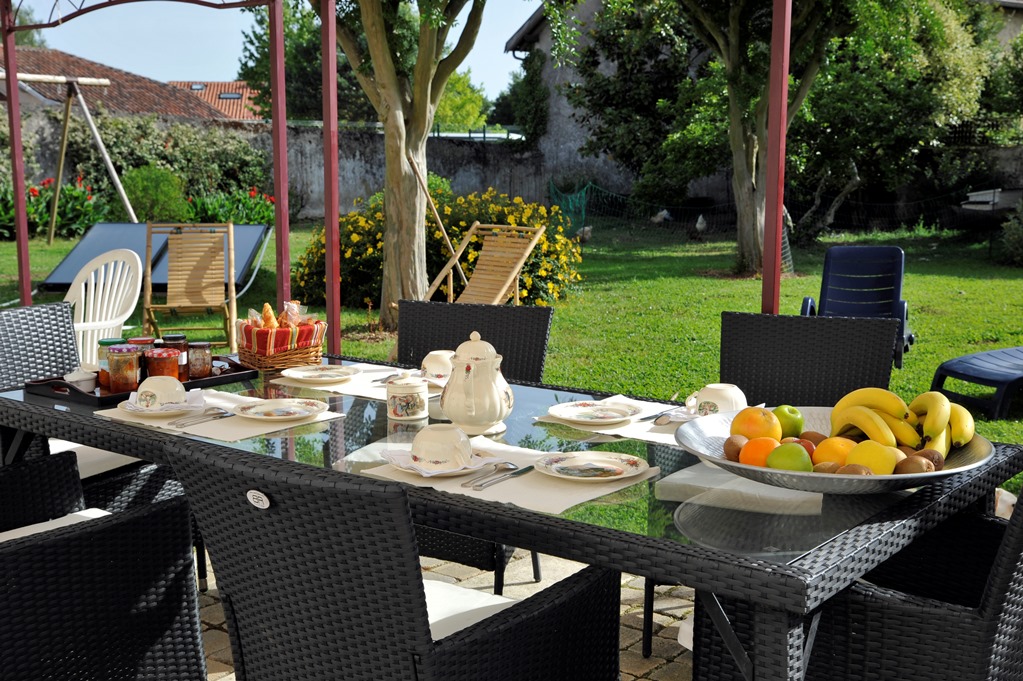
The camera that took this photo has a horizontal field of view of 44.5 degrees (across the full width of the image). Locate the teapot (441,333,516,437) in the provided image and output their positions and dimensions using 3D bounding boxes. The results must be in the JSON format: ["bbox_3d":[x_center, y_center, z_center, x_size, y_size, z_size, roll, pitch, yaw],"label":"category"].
[{"bbox_3d":[-0.074,0.087,2.695,0.160,0.212,0.235,1,8,5],"label":"teapot"}]

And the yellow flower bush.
[{"bbox_3d":[-0.739,-1.032,12.380,2.820,1.130,2.000,0,8,0],"label":"yellow flower bush"}]

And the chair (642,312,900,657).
[{"bbox_3d":[0.767,0.396,3.466,0.615,0.860,0.640,3,9,20],"label":"chair"}]

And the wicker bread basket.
[{"bbox_3d":[-0.661,0.004,3.595,0.185,0.118,0.215,-6,10,-37],"label":"wicker bread basket"}]

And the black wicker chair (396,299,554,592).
[{"bbox_3d":[-0.254,0.350,3.777,0.615,0.860,0.640,4,9,24],"label":"black wicker chair"}]

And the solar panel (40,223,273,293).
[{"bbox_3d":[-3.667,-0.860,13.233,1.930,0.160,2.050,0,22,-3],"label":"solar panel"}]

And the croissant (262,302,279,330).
[{"bbox_3d":[-0.681,-0.037,3.535,0.055,0.125,0.060,-6,10,-37],"label":"croissant"}]

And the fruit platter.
[{"bbox_3d":[0.567,0.172,2.253,0.560,0.172,0.560,0,8,0],"label":"fruit platter"}]

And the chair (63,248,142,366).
[{"bbox_3d":[-1.910,0.077,5.509,0.570,0.900,0.570,7,10,38],"label":"chair"}]

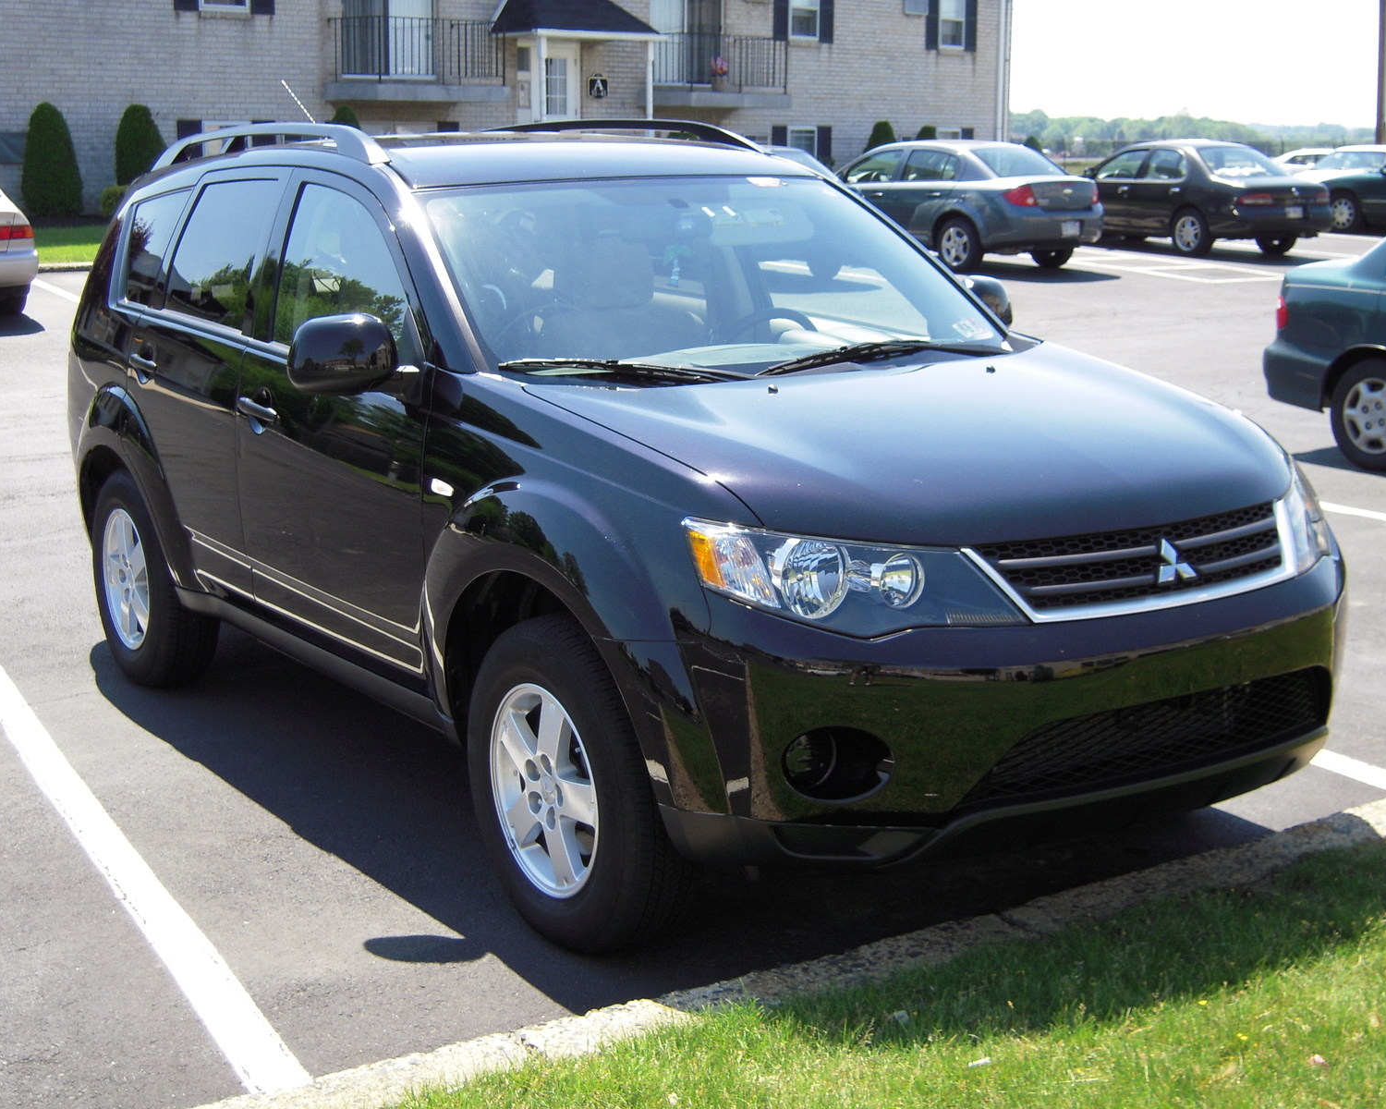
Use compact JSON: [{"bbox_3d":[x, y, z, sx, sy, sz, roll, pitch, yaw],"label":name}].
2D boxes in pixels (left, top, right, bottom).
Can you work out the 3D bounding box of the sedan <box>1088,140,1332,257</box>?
[{"bbox_3d":[6.291,-4.729,28.294,1.720,1.420,4.600,-7,13,-29],"label":"sedan"}]

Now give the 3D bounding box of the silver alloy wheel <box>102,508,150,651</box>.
[{"bbox_3d":[-1.681,0.069,6.605,0.170,0.440,0.440,-8,13,-32],"label":"silver alloy wheel"}]

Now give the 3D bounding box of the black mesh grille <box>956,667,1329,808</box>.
[{"bbox_3d":[0.870,0.338,4.054,0.970,0.160,0.110,-8,13,-32],"label":"black mesh grille"}]

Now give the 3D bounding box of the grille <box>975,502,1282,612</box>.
[{"bbox_3d":[0.863,0.009,3.994,0.790,0.155,0.130,-8,13,-32],"label":"grille"}]

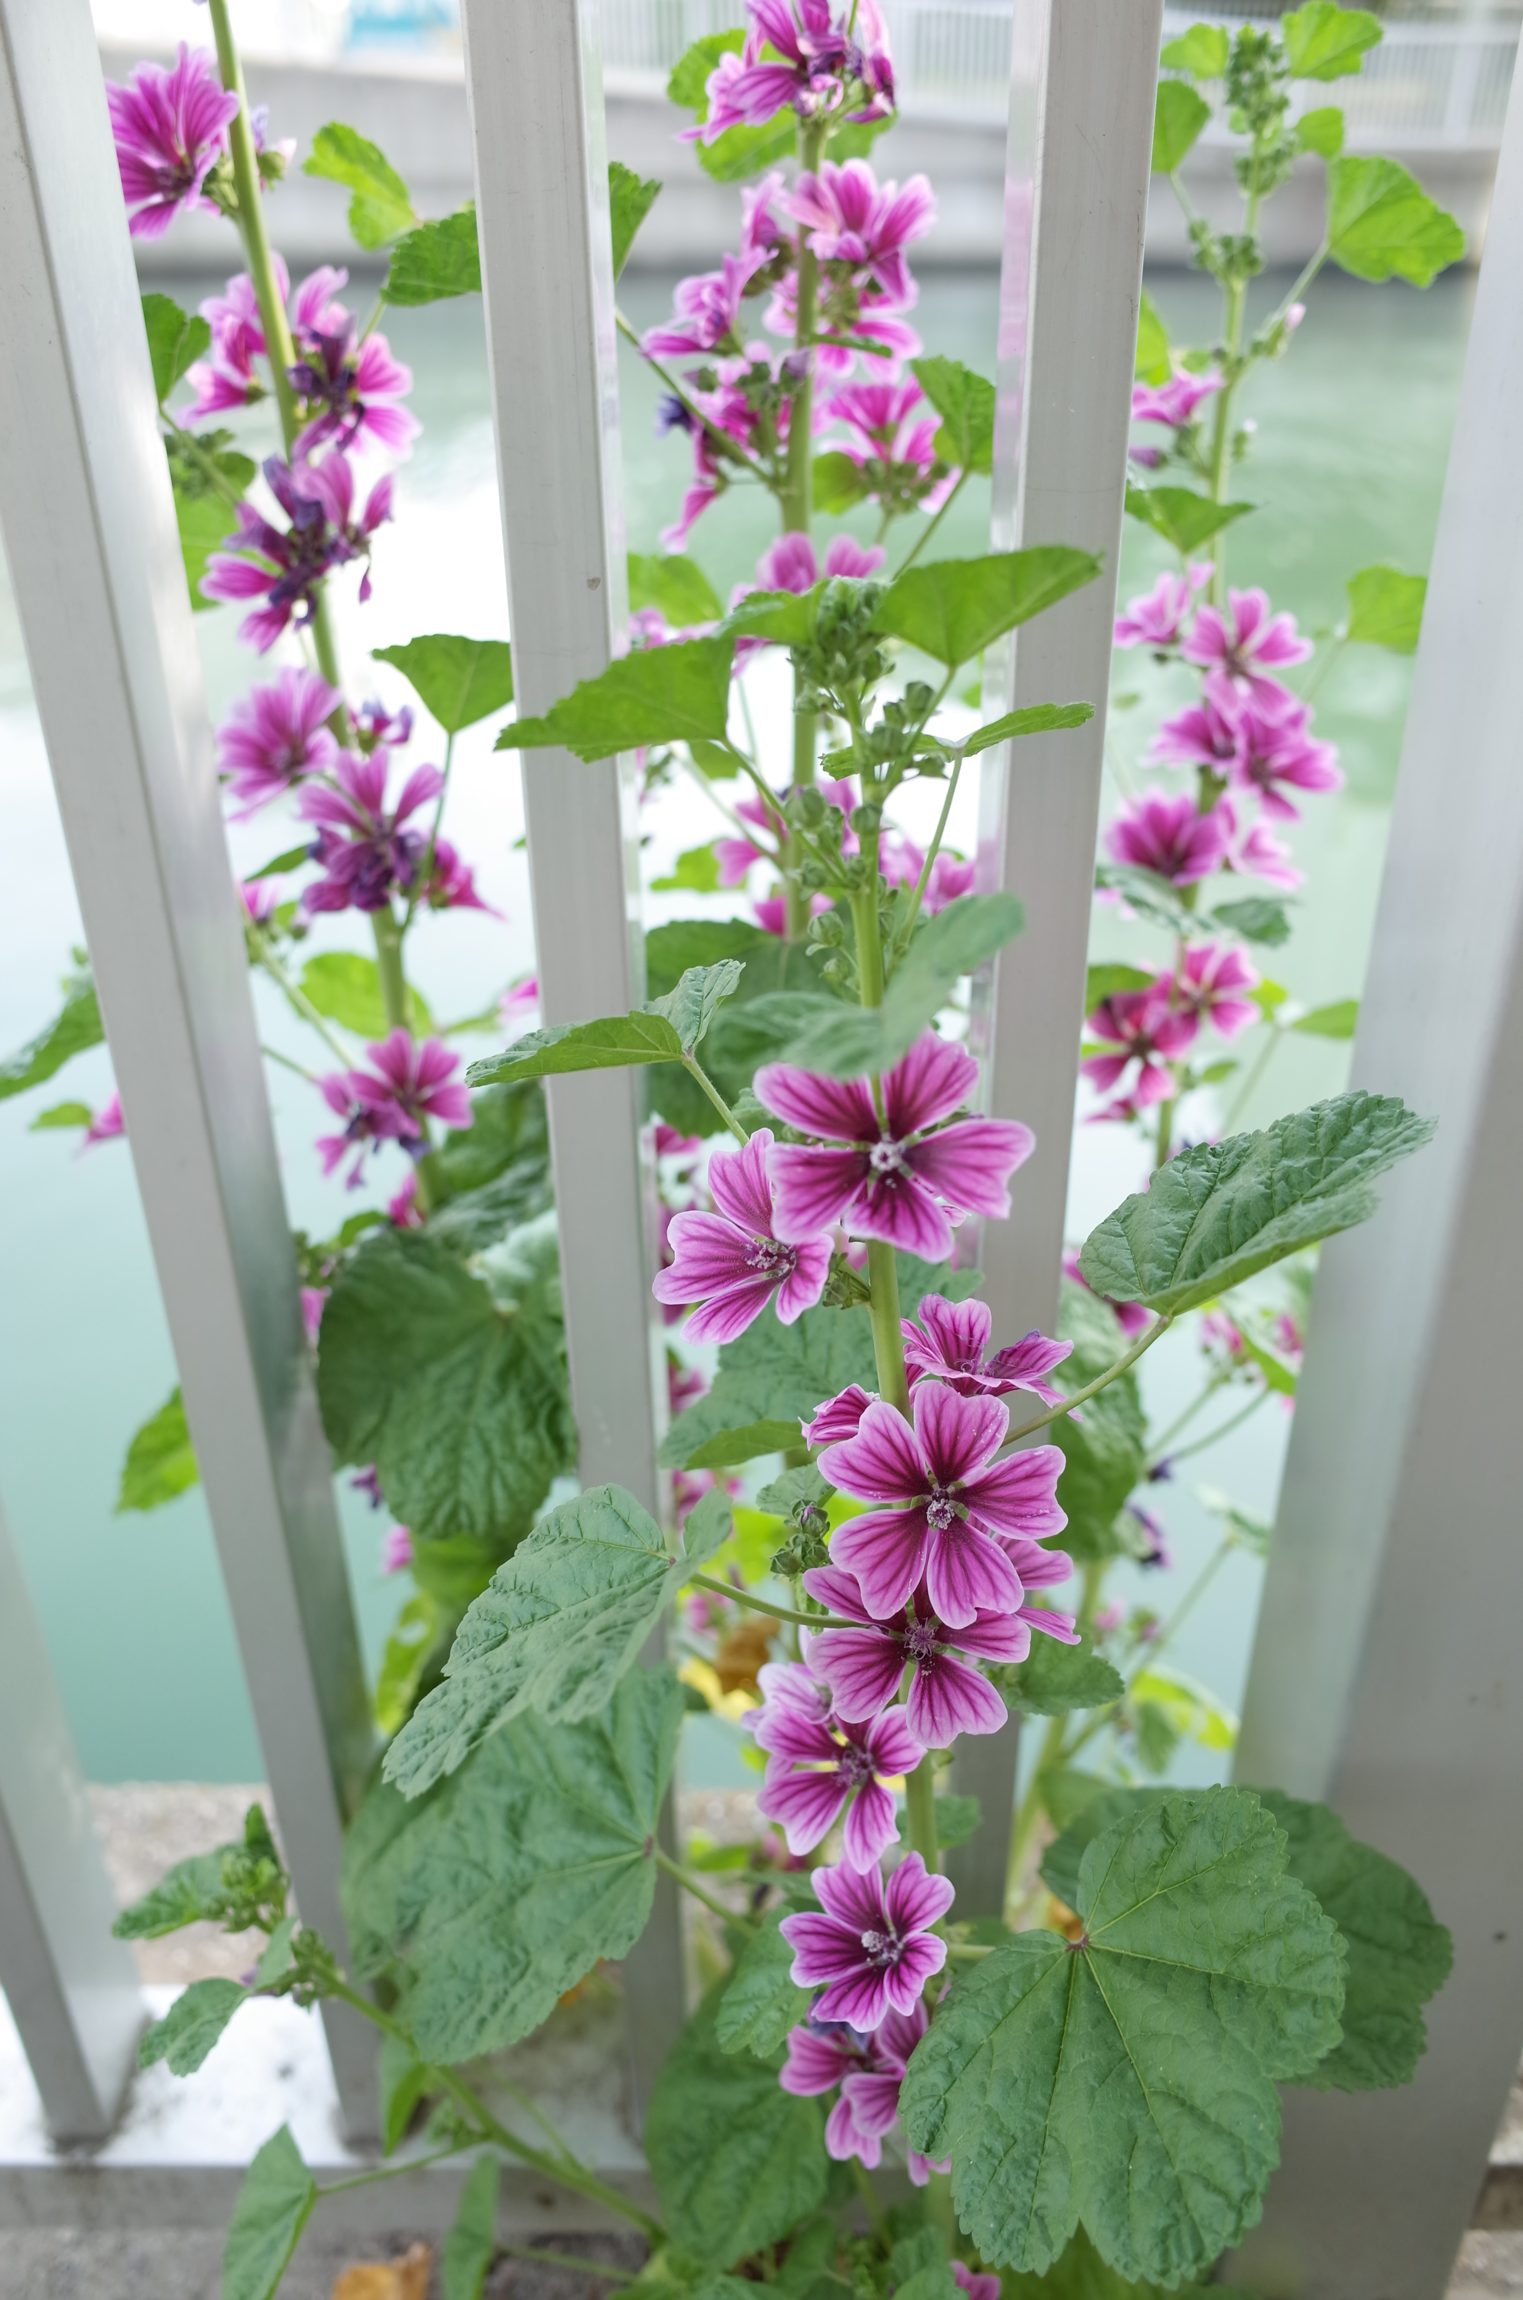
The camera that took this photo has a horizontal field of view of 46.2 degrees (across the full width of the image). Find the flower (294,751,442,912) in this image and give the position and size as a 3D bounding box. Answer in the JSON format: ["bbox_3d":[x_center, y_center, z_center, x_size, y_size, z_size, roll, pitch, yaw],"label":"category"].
[{"bbox_3d":[-0.136,-0.110,0.620,0.051,0.038,0.052,-4,65,-5],"label":"flower"}]

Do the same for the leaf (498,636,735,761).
[{"bbox_3d":[-0.026,-0.082,0.325,0.044,0.022,0.030,-6,17,8],"label":"leaf"}]

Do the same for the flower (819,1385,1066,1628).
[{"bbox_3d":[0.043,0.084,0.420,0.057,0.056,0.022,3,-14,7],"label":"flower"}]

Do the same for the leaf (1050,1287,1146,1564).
[{"bbox_3d":[0.130,0.112,0.730,0.060,0.110,0.035,-1,-12,0],"label":"leaf"}]

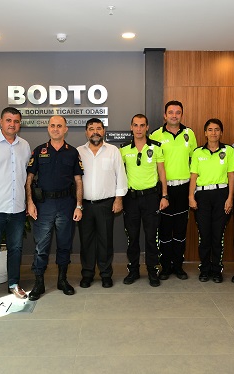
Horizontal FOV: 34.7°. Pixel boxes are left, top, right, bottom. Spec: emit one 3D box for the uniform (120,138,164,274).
[{"bbox_3d":[0.268,0.214,3.858,0.480,1.420,0.280,0,5,7],"label":"uniform"}]

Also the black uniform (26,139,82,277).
[{"bbox_3d":[-0.614,0.202,3.652,0.540,1.310,0.300,-1,5,-11],"label":"black uniform"}]

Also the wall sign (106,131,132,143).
[{"bbox_3d":[0.038,-0.595,4.441,0.330,0.122,0.018,0,5,-1],"label":"wall sign"}]

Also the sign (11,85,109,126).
[{"bbox_3d":[-0.684,-0.950,4.394,1.180,0.480,0.035,0,5,-1],"label":"sign"}]

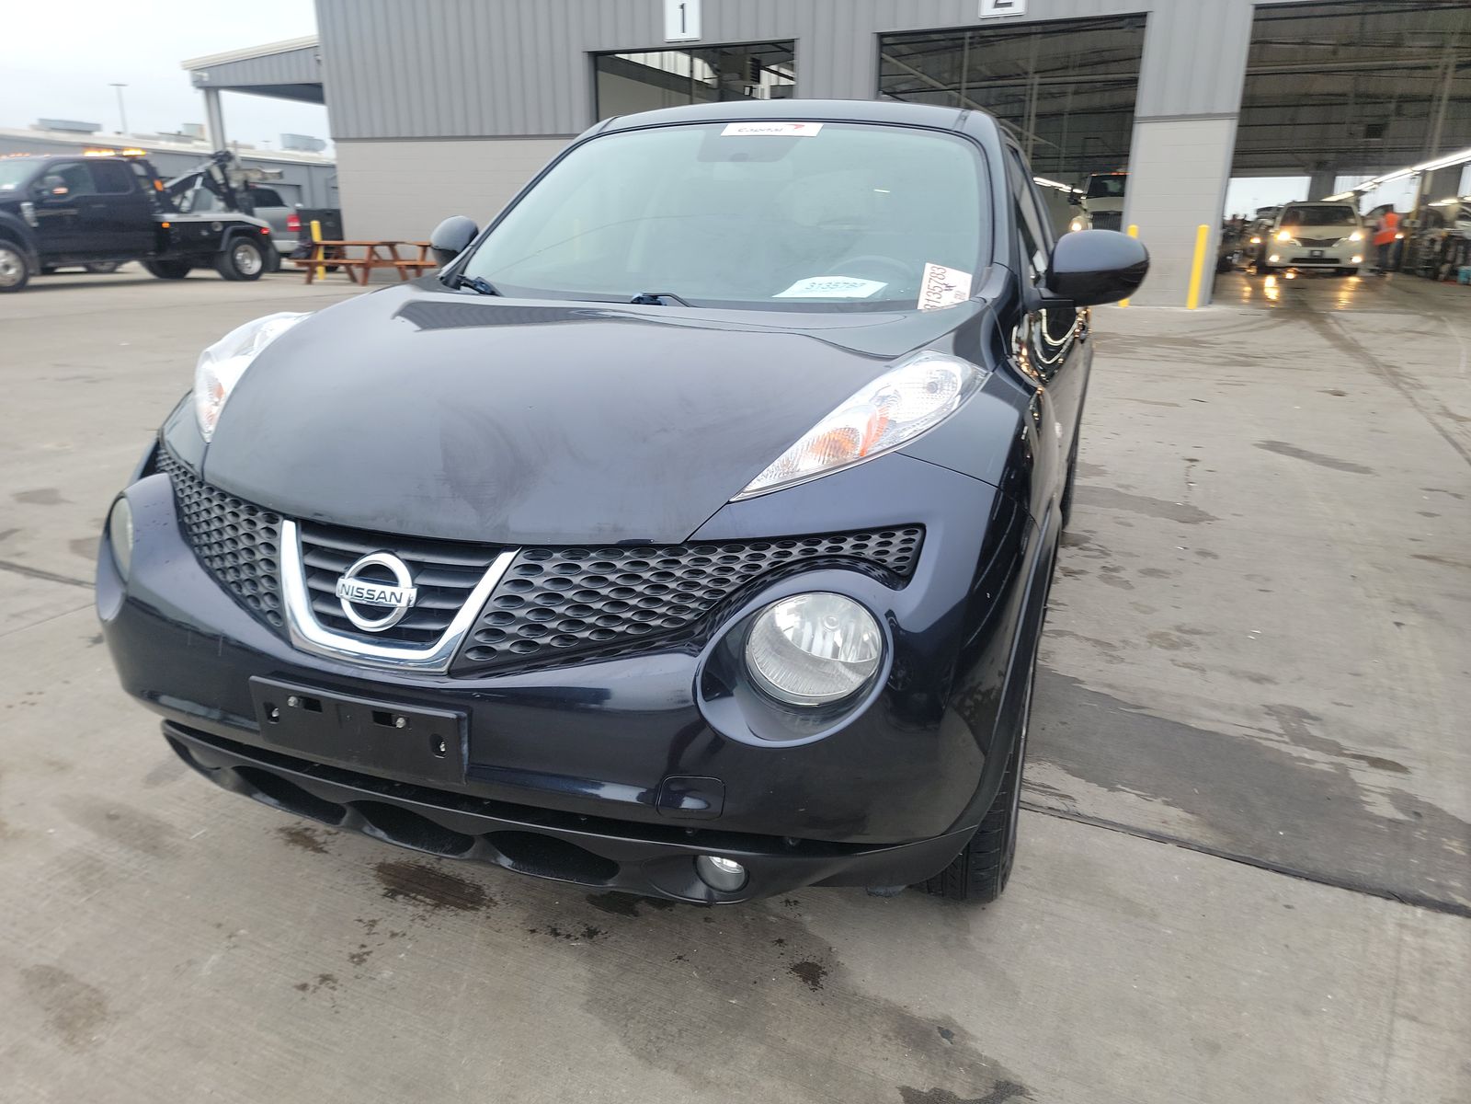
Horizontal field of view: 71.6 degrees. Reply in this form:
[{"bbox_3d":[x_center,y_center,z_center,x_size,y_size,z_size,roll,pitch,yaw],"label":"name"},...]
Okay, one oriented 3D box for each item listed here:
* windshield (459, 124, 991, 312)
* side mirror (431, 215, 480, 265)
[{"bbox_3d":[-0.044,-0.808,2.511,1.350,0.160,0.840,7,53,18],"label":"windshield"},{"bbox_3d":[-0.805,-0.891,3.027,0.250,0.190,0.160,7,20,18],"label":"side mirror"}]

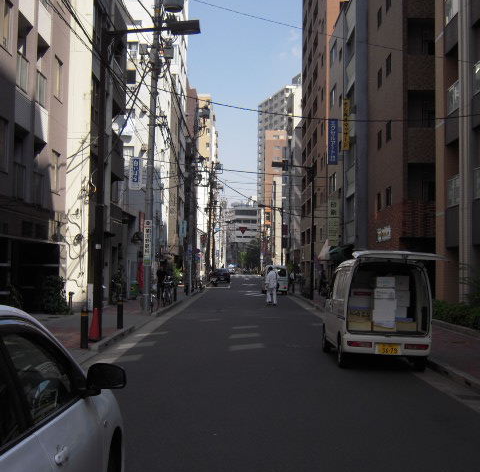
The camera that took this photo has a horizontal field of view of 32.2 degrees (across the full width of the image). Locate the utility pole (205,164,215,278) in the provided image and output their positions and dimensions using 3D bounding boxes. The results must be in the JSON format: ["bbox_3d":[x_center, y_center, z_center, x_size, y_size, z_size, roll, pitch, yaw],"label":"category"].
[{"bbox_3d":[-2.925,-1.212,76.202,0.400,11.000,0.400,1,-2,0],"label":"utility pole"}]

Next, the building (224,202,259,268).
[{"bbox_3d":[1.061,0.656,305.467,15.000,25.500,14.000,1,-2,0],"label":"building"}]

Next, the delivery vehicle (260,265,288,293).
[{"bbox_3d":[2.054,2.581,49.282,1.520,1.800,3.500,1,-2,0],"label":"delivery vehicle"}]

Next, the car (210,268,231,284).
[{"bbox_3d":[-1.753,3.620,74.027,1.700,1.450,4.400,1,-2,0],"label":"car"}]

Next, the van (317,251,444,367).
[{"bbox_3d":[2.362,1.283,15.003,1.500,1.870,3.550,1,-2,0],"label":"van"}]

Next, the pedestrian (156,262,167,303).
[{"bbox_3d":[-3.246,1.930,34.530,0.500,1.660,0.380,1,-2,0],"label":"pedestrian"}]

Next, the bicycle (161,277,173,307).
[{"bbox_3d":[-2.821,2.148,32.019,0.550,1.050,1.700,1,-2,0],"label":"bicycle"}]

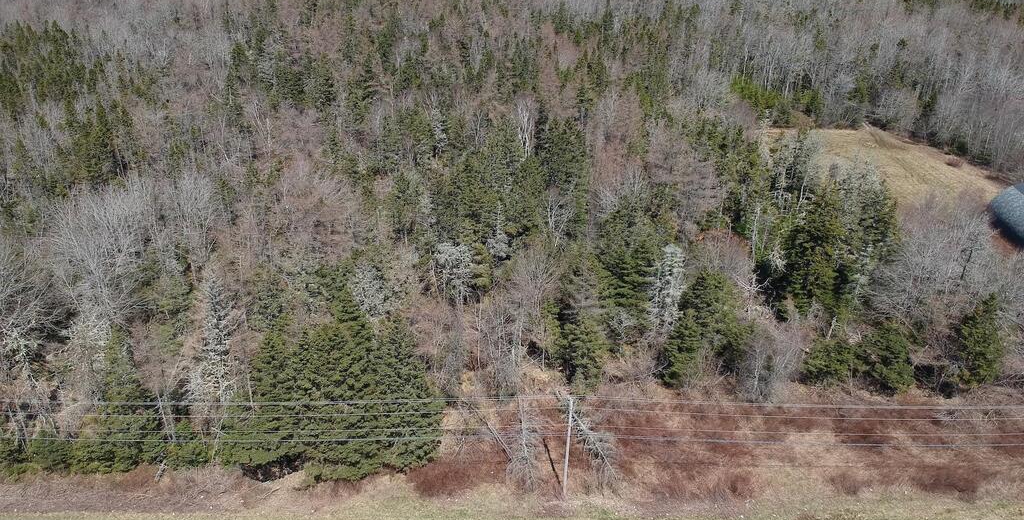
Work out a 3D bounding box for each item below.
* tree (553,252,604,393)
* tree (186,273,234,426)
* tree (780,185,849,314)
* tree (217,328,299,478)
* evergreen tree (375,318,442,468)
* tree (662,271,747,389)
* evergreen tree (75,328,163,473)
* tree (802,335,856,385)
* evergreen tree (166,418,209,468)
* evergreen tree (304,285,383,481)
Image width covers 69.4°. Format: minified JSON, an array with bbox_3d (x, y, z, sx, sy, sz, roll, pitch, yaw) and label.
[{"bbox_3d":[7.430,6.020,77.310,5.310,14.710,5.110,1,27,0],"label":"tree"},{"bbox_3d":[-28.900,8.660,69.340,3.570,16.650,3.370,1,27,0],"label":"tree"},{"bbox_3d":[37.398,-1.320,88.180,8.260,16.480,8.260,0,28,0],"label":"tree"},{"bbox_3d":[-22.575,11.656,65.995,8.670,13.580,8.670,0,28,0],"label":"tree"},{"bbox_3d":[-9.318,11.274,65.621,6.920,14.750,6.920,0,28,0],"label":"evergreen tree"},{"bbox_3d":[20.971,6.294,78.576,9.500,11.800,9.500,0,28,0],"label":"tree"},{"bbox_3d":[-36.252,11.736,65.897,8.060,13.390,8.060,0,28,0],"label":"evergreen tree"},{"bbox_3d":[35.230,10.160,81.090,5.410,4.490,5.110,1,27,0],"label":"tree"},{"bbox_3d":[-30.230,16.290,68.220,3.780,4.090,3.680,1,27,0],"label":"evergreen tree"},{"bbox_3d":[-15.420,10.060,65.360,6.940,17.870,6.740,1,27,0],"label":"evergreen tree"}]

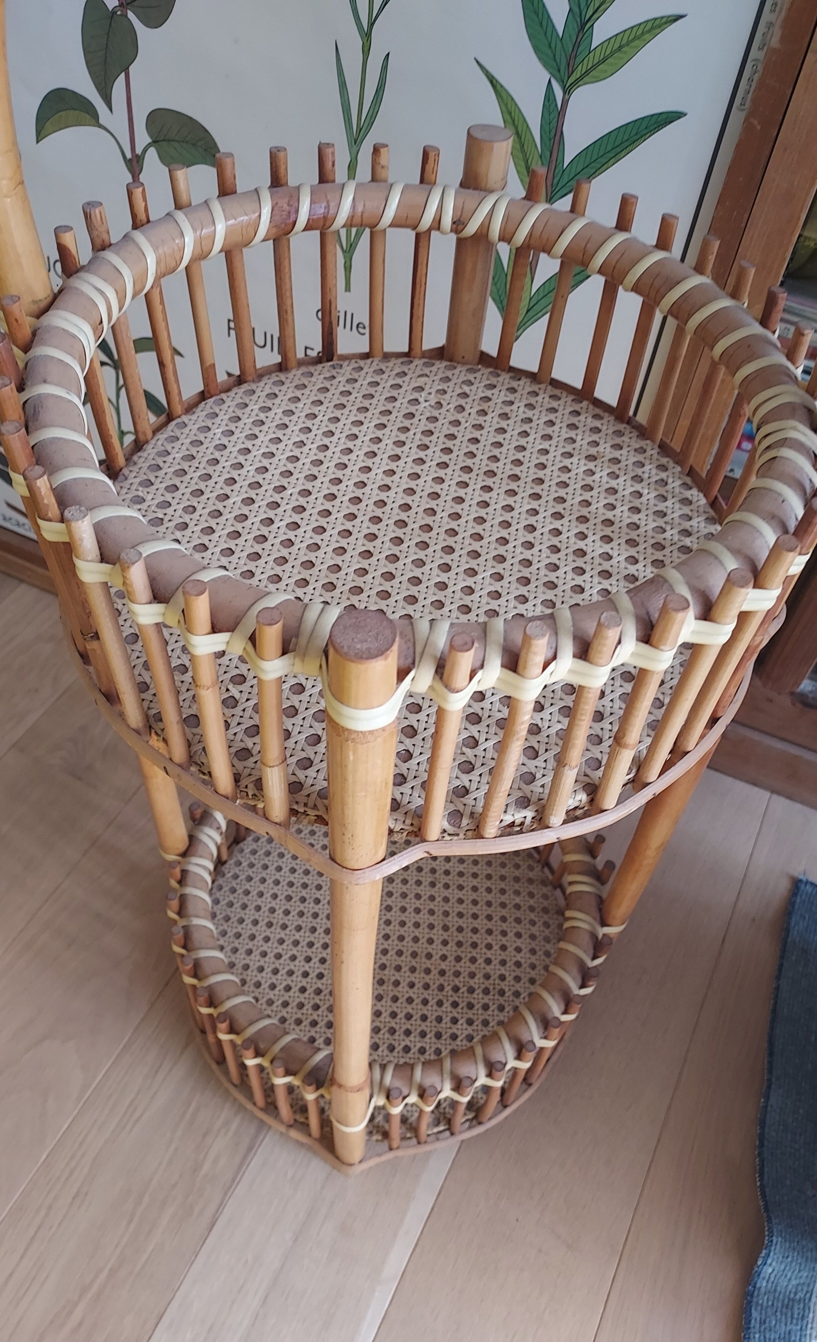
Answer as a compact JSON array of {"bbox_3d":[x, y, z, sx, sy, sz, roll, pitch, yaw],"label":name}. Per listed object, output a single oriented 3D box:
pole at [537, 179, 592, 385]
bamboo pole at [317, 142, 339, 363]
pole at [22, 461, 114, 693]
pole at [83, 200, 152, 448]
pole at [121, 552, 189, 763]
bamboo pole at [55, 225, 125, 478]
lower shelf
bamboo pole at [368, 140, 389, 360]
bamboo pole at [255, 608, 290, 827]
[{"bbox_3d":[0.085,-0.207,0.512,0.007,0.121,0.007,25,55,15],"label":"pole"},{"bbox_3d":[-0.044,-0.227,0.520,0.009,0.121,0.009,-11,51,-13],"label":"bamboo pole"},{"bbox_3d":[-0.125,-0.028,0.351,0.008,0.121,0.008,-29,59,-24],"label":"pole"},{"bbox_3d":[-0.146,-0.172,0.476,0.009,0.131,0.009,-12,53,-13],"label":"pole"},{"bbox_3d":[-0.093,0.002,0.348,0.008,0.125,0.008,-14,55,-15],"label":"pole"},{"bbox_3d":[-0.155,-0.151,0.459,0.009,0.132,0.009,-12,52,-15],"label":"bamboo pole"},{"bbox_3d":[-0.017,0.194,0.768,0.344,0.136,0.344,8,51,3],"label":"lower shelf"},{"bbox_3d":[-0.017,-0.230,0.524,0.008,0.121,0.008,-4,50,-7],"label":"bamboo pole"},{"bbox_3d":[-0.048,0.023,0.332,0.009,0.127,0.009,-2,52,-8],"label":"bamboo pole"}]

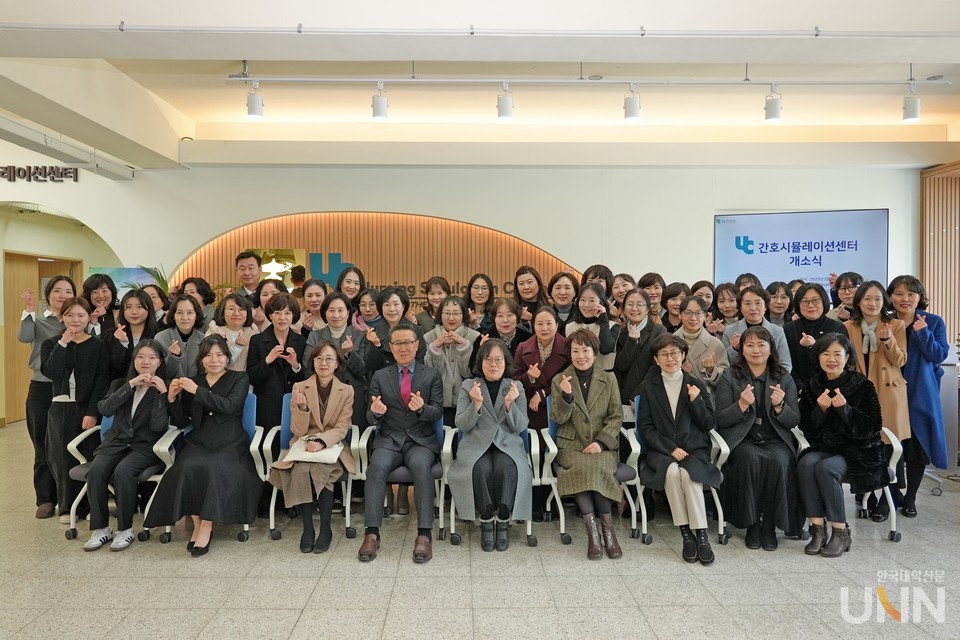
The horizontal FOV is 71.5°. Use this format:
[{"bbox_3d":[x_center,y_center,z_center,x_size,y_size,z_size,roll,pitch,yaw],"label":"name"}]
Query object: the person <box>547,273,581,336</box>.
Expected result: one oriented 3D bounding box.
[{"bbox_3d":[0.669,0.478,5.280,0.470,1.714,0.330,0,1,6],"label":"person"}]

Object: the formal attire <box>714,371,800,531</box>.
[{"bbox_3d":[1.784,0.817,4.291,0.500,0.940,0.600,0,1,13],"label":"formal attire"}]

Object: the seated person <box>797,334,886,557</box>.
[{"bbox_3d":[2.259,0.723,4.200,0.510,1.275,0.700,1,1,24],"label":"seated person"}]

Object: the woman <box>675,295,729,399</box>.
[{"bbox_3d":[1.534,0.589,4.700,0.470,1.520,0.350,0,1,14],"label":"woman"}]

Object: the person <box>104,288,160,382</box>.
[{"bbox_3d":[-2.483,0.561,4.750,0.470,1.554,0.340,0,1,-20],"label":"person"}]

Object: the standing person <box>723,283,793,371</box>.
[{"bbox_3d":[2.038,0.553,4.905,0.500,1.627,0.360,0,1,14],"label":"standing person"}]

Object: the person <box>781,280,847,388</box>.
[{"bbox_3d":[2.464,0.546,4.905,0.500,1.644,0.370,0,1,17],"label":"person"}]

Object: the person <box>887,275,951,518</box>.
[{"bbox_3d":[3.078,0.519,4.700,0.470,1.667,0.360,1,1,36],"label":"person"}]

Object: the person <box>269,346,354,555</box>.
[{"bbox_3d":[-1.044,0.744,4.199,0.500,1.210,0.690,0,1,-8],"label":"person"}]

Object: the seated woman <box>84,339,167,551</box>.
[{"bbox_3d":[-2.283,0.775,4.277,0.480,1.235,0.720,0,1,-7],"label":"seated woman"}]

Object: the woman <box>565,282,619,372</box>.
[{"bbox_3d":[0.851,0.536,5.105,0.460,1.647,0.360,0,1,7],"label":"woman"}]

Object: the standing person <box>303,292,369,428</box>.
[{"bbox_3d":[-1.036,0.578,4.805,0.480,1.552,0.360,0,1,-7],"label":"standing person"}]

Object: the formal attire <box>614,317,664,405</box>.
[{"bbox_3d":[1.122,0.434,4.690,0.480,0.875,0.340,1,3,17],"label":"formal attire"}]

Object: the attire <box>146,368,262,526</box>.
[{"bbox_3d":[-1.828,0.787,4.408,0.700,0.940,0.640,-1,3,-12],"label":"attire"}]

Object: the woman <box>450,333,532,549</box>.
[{"bbox_3d":[0.076,0.761,4.427,0.540,1.250,0.700,0,3,1],"label":"woman"}]

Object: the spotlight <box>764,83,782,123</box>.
[{"bbox_3d":[2.096,-1.557,4.760,0.114,0.255,0.116,0,1,0],"label":"spotlight"}]

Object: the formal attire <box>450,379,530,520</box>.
[{"bbox_3d":[0.067,0.810,4.281,0.500,0.855,0.560,0,1,1],"label":"formal attire"}]

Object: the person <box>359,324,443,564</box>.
[{"bbox_3d":[-0.495,0.719,4.314,0.540,1.345,0.800,0,3,-2],"label":"person"}]

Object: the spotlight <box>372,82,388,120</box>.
[{"bbox_3d":[-0.696,-1.524,4.660,0.114,0.255,0.116,0,1,0],"label":"spotlight"}]

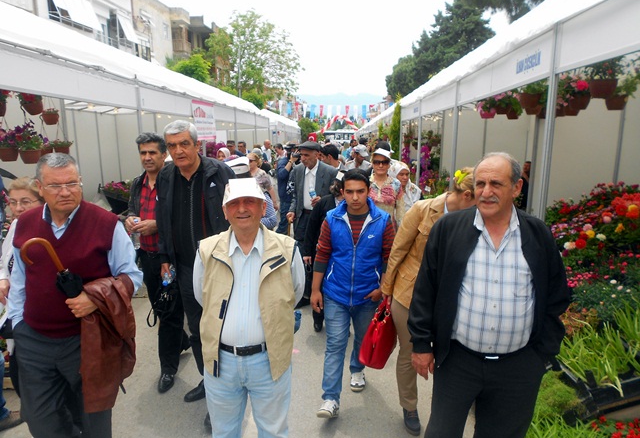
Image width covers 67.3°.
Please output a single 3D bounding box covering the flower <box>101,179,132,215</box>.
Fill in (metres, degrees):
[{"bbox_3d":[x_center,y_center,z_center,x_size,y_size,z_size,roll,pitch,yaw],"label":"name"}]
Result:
[{"bbox_3d":[-2.599,-0.277,6.200,0.420,0.420,0.480,6,12,36],"label":"flower"}]

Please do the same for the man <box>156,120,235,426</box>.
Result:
[{"bbox_3d":[-0.628,0.374,2.699,0.540,1.817,0.420,0,10,3],"label":"man"}]

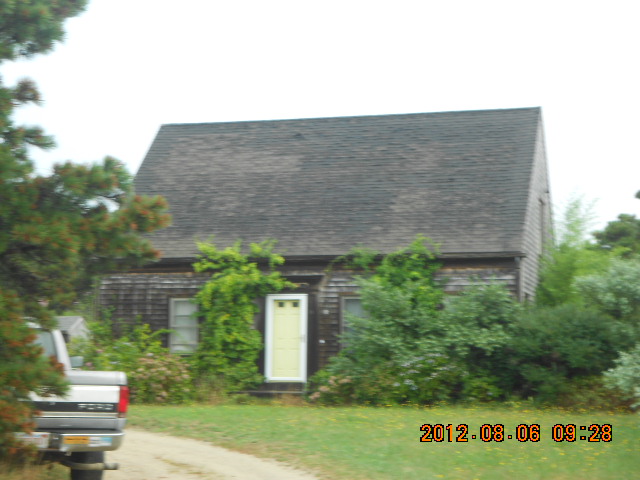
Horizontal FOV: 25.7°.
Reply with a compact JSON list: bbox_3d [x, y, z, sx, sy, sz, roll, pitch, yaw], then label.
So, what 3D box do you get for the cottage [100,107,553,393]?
[{"bbox_3d":[0.677,0.275,36.684,10.231,7.048,8.775,-1,-4,14],"label":"cottage"}]

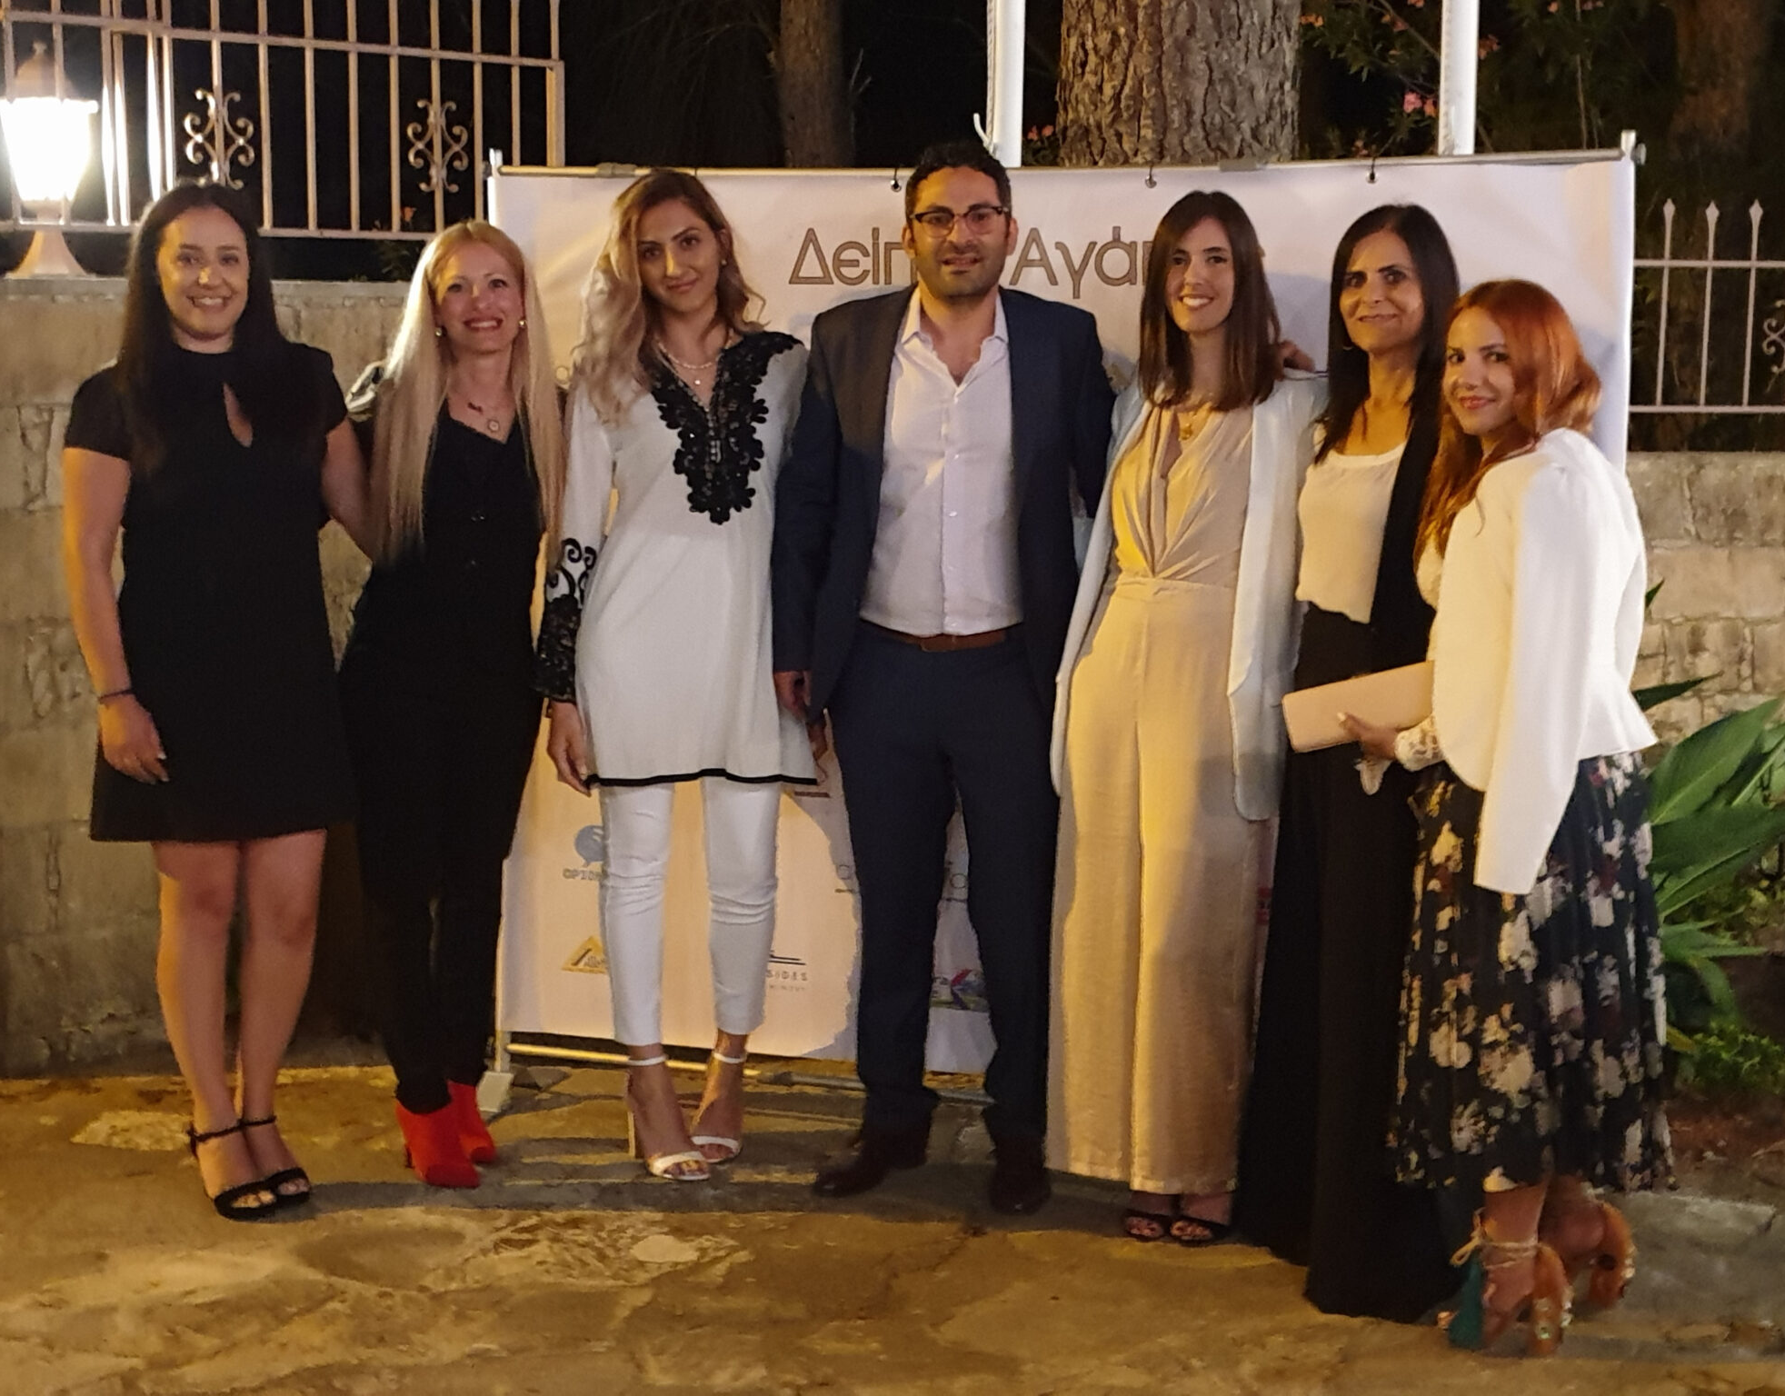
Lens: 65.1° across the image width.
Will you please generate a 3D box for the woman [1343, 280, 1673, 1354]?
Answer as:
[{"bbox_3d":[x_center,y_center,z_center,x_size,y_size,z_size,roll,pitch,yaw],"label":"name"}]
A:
[{"bbox_3d":[0.969,0.190,2.174,0.470,1.630,0.420,0,8,-3],"label":"woman"}]

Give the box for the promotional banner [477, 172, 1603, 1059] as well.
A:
[{"bbox_3d":[0.248,-0.087,2.651,2.109,1.820,0.080,1,8,9],"label":"promotional banner"}]

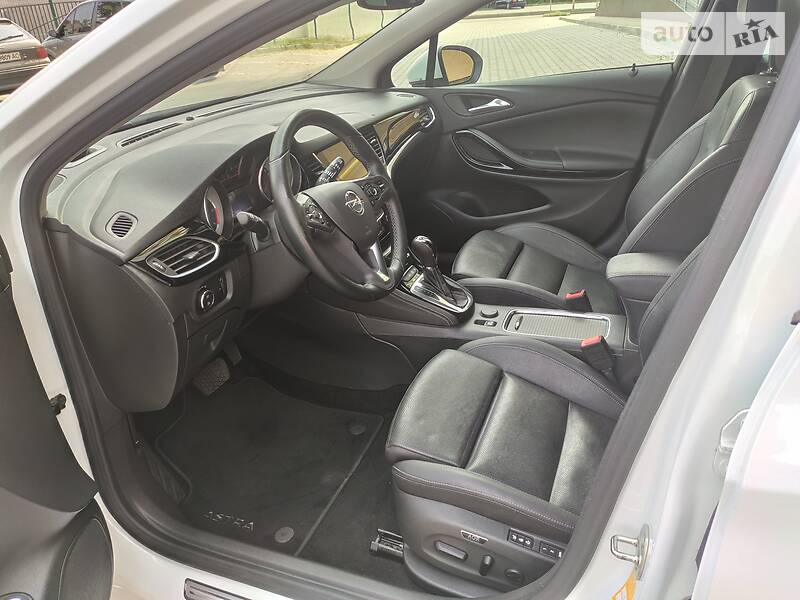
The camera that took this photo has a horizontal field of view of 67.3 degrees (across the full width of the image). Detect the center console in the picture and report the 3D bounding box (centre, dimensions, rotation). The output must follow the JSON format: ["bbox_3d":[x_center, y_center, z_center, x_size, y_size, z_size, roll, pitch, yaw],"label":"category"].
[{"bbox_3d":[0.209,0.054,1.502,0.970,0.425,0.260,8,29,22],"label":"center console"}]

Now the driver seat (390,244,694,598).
[{"bbox_3d":[0.403,0.070,0.975,0.880,0.910,0.540,8,29,22],"label":"driver seat"}]

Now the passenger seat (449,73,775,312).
[{"bbox_3d":[0.583,-0.269,1.618,0.890,0.910,0.540,8,29,22],"label":"passenger seat"}]

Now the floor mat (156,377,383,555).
[{"bbox_3d":[-0.349,0.381,1.494,0.510,0.035,0.490,8,29,22],"label":"floor mat"}]

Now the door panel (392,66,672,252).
[{"bbox_3d":[0.364,-0.411,2.027,0.930,0.700,0.140,8,29,22],"label":"door panel"}]

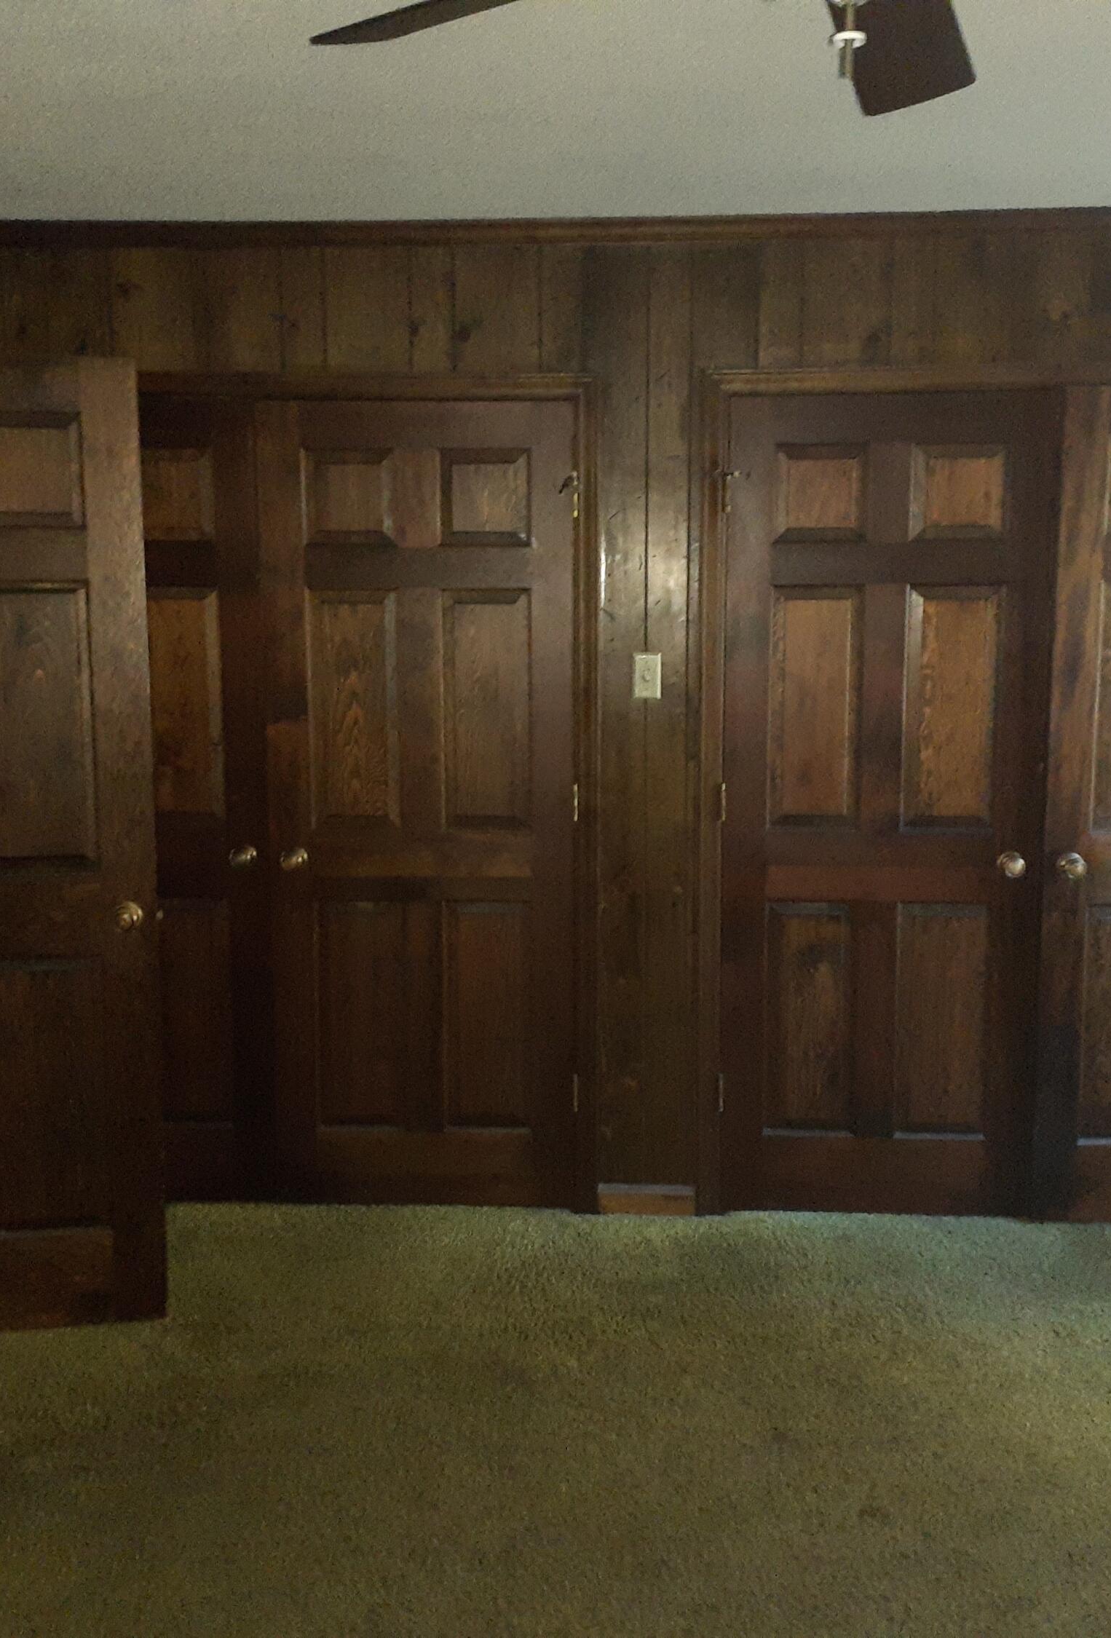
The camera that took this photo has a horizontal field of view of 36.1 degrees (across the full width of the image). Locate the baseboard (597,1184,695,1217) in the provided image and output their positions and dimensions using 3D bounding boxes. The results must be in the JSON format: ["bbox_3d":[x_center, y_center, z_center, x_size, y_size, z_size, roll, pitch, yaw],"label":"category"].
[{"bbox_3d":[0.232,0.963,4.306,0.245,0.079,0.020,0,8,2],"label":"baseboard"}]

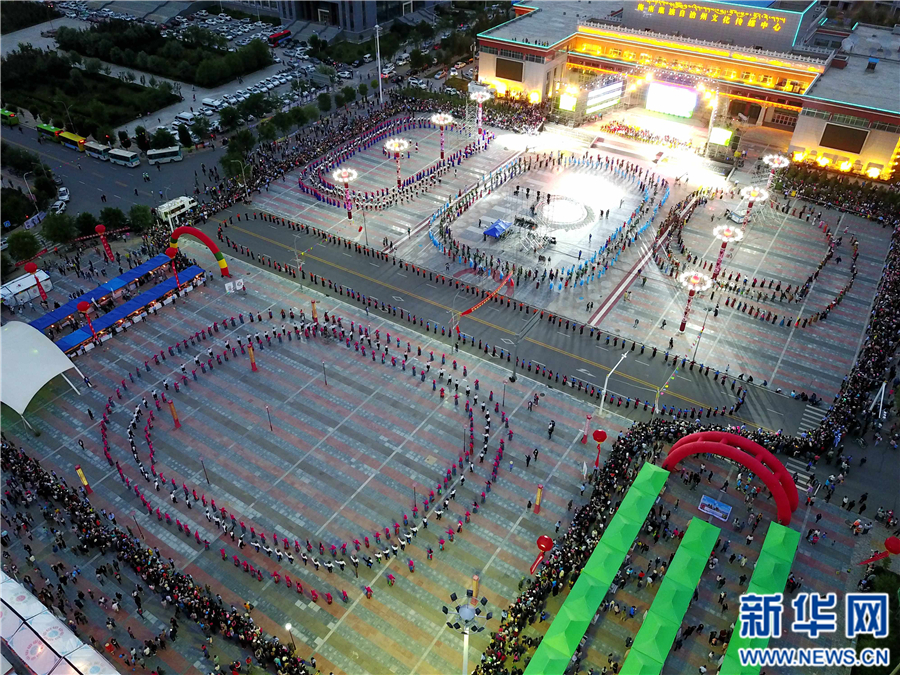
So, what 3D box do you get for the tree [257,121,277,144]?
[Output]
[{"bbox_3d":[-42.034,-47.101,155.491,4.200,5.400,4.200,0,39,0],"label":"tree"}]

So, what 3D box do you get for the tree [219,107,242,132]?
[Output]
[{"bbox_3d":[-52.796,-52.750,162.947,5.511,5.856,5.511,0,38,0],"label":"tree"}]

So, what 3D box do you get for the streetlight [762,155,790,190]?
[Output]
[{"bbox_3d":[62.396,-30.391,131.787,4.350,9.500,4.350,23,44,25],"label":"streetlight"}]

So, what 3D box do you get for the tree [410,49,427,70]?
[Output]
[{"bbox_3d":[-9.417,-83.307,202.682,4.900,6.300,4.900,0,38,0],"label":"tree"}]

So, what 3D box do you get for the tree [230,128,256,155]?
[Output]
[{"bbox_3d":[-45.519,-42.688,149.363,5.473,6.772,5.473,22,43,25],"label":"tree"}]

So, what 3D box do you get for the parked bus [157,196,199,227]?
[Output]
[{"bbox_3d":[-52.265,-24.857,129.583,2.213,2.917,7.011,23,43,26],"label":"parked bus"}]

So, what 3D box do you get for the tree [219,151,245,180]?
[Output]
[{"bbox_3d":[-45.625,-35.835,141.691,5.200,6.500,5.200,22,43,26],"label":"tree"}]

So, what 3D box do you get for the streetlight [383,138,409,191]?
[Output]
[{"bbox_3d":[-10.445,-34.984,137.253,4.350,9.500,4.350,0,39,0],"label":"streetlight"}]

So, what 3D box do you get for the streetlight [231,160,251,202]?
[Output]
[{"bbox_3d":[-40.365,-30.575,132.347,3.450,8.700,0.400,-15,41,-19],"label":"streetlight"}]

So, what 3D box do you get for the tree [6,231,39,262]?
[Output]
[{"bbox_3d":[-71.885,-15.098,114.267,4.807,6.105,4.807,22,43,25],"label":"tree"}]

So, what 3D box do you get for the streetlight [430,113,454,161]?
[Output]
[{"bbox_3d":[-1.661,-43.320,147.653,4.350,9.500,4.350,23,44,25],"label":"streetlight"}]

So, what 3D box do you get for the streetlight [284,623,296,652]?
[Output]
[{"bbox_3d":[-14.666,27.920,62.859,0.550,4.650,0.550,23,44,25],"label":"streetlight"}]

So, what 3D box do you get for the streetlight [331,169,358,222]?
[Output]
[{"bbox_3d":[-19.072,-26.286,126.404,4.350,9.500,4.350,0,39,0],"label":"streetlight"}]

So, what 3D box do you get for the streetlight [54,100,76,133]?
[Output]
[{"bbox_3d":[-88.079,-50.004,156.759,0.400,10.000,3.900,22,44,26],"label":"streetlight"}]

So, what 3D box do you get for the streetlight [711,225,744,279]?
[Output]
[{"bbox_3d":[43.578,-13.276,108.353,4.350,9.500,4.350,22,44,26],"label":"streetlight"}]

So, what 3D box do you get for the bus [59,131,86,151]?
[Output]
[{"bbox_3d":[-88.100,-45.723,158.231,8.200,2.850,2.250,21,43,26],"label":"bus"}]

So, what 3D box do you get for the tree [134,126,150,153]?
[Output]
[{"bbox_3d":[-69.442,-44.985,153.136,3.155,6.208,3.155,22,44,26],"label":"tree"}]

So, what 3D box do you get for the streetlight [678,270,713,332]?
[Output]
[{"bbox_3d":[34.483,-4.543,97.467,4.350,9.500,4.350,22,44,26],"label":"streetlight"}]

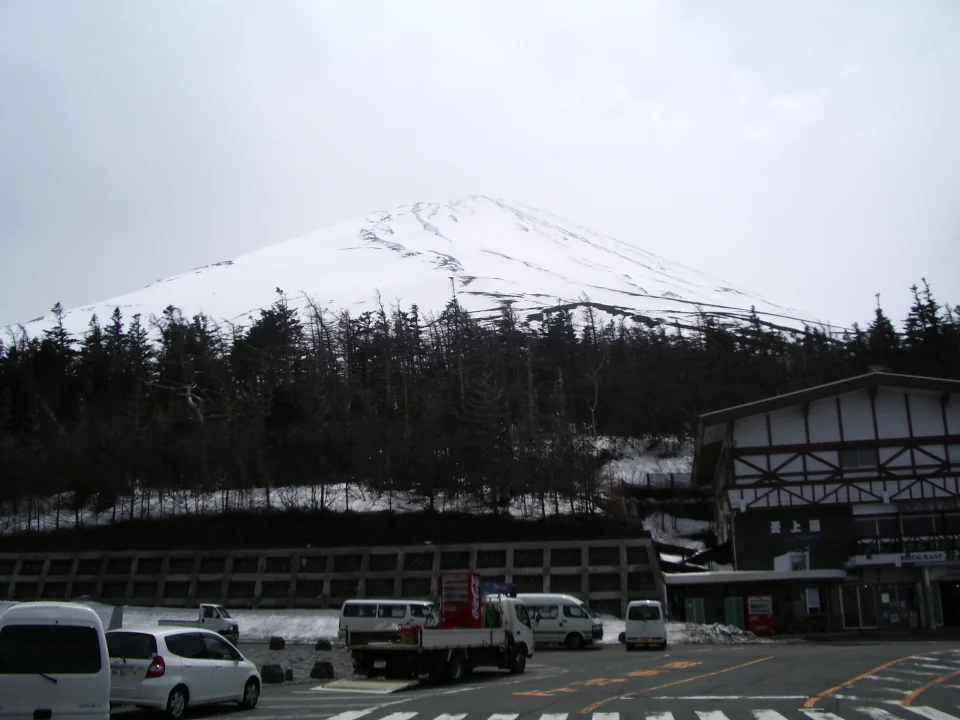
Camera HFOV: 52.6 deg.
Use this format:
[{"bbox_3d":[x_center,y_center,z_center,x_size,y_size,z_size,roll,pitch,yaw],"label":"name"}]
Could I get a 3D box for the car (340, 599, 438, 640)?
[{"bbox_3d":[-3.645,11.503,42.273,4.690,1.980,1.690,-3,-15,8],"label":"car"}]

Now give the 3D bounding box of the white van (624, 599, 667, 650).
[{"bbox_3d":[6.884,10.946,40.122,1.475,1.880,3.395,-4,-15,13],"label":"white van"}]

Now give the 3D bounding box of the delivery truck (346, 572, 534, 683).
[{"bbox_3d":[-0.797,7.023,25.605,2.100,2.580,5.800,-9,-17,30],"label":"delivery truck"}]

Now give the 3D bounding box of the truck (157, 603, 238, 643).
[{"bbox_3d":[-12.907,12.181,44.700,3.370,1.770,1.460,-1,-15,2],"label":"truck"}]

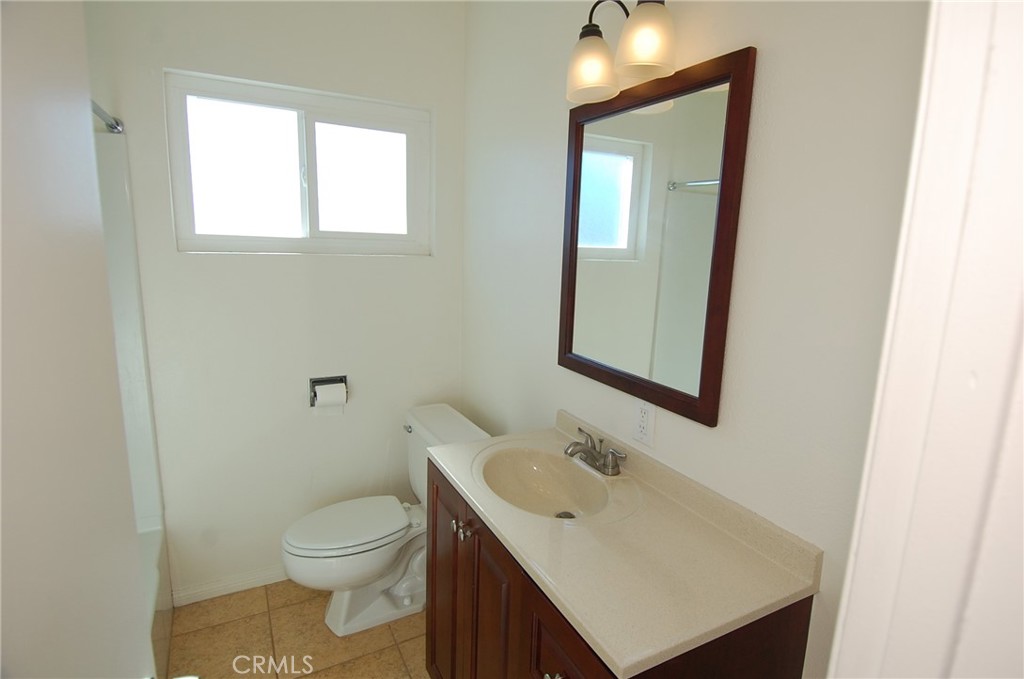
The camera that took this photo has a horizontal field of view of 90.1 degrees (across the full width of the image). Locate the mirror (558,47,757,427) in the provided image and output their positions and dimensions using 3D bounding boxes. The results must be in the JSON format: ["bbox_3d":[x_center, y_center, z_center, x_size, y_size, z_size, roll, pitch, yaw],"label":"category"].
[{"bbox_3d":[0.308,-0.245,1.300,0.025,0.763,0.608,-3,11,-27],"label":"mirror"}]

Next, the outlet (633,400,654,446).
[{"bbox_3d":[0.339,0.211,1.312,0.007,0.114,0.074,-3,11,-27],"label":"outlet"}]

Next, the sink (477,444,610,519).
[{"bbox_3d":[0.075,0.417,1.302,0.296,0.135,0.410,-3,11,-27],"label":"sink"}]

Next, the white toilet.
[{"bbox_3d":[-0.514,0.723,2.014,0.717,0.752,0.480,-3,11,-27],"label":"white toilet"}]

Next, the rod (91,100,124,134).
[{"bbox_3d":[-0.980,-0.581,1.052,0.060,0.060,1.510,-3,11,-27],"label":"rod"}]

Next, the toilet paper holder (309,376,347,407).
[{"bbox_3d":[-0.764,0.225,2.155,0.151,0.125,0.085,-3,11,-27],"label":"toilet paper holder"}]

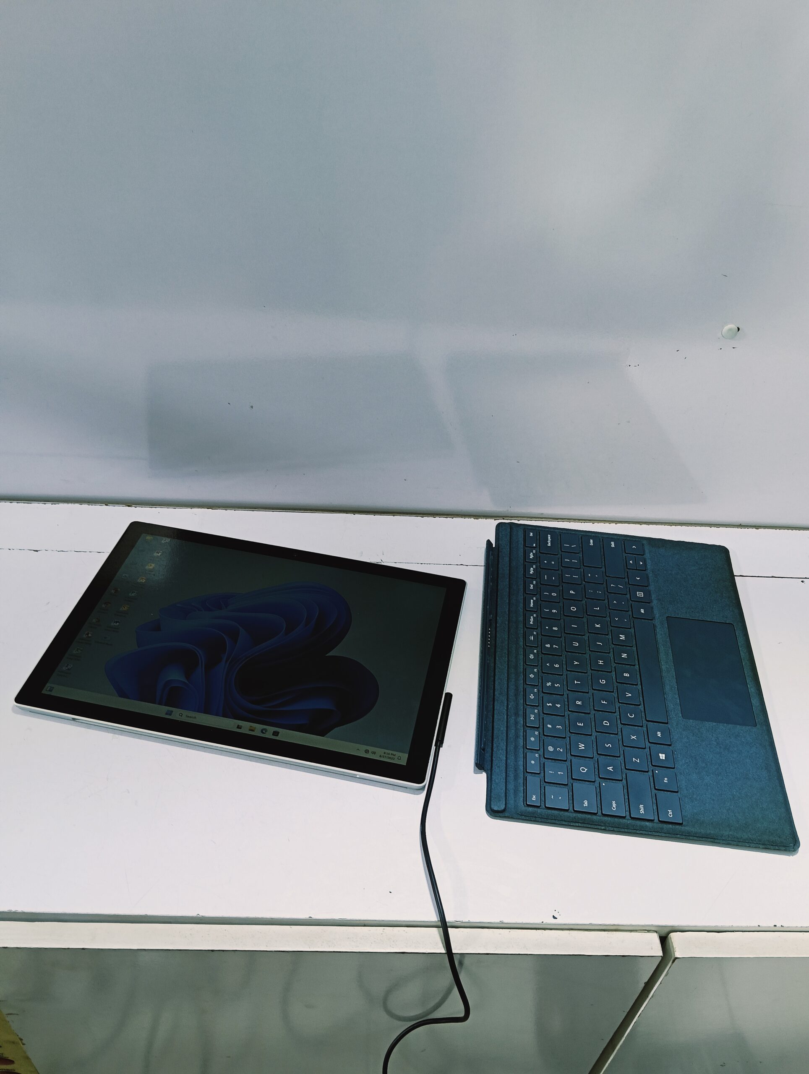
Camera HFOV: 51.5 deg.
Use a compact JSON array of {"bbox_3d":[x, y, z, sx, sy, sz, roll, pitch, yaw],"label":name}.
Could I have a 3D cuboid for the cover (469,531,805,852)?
[{"bbox_3d":[0.165,0.097,0.651,0.212,0.006,0.295,6,42,3],"label":"cover"}]

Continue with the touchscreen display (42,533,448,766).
[{"bbox_3d":[-0.110,0.077,0.639,0.261,0.006,0.174,9,42,6],"label":"touchscreen display"}]

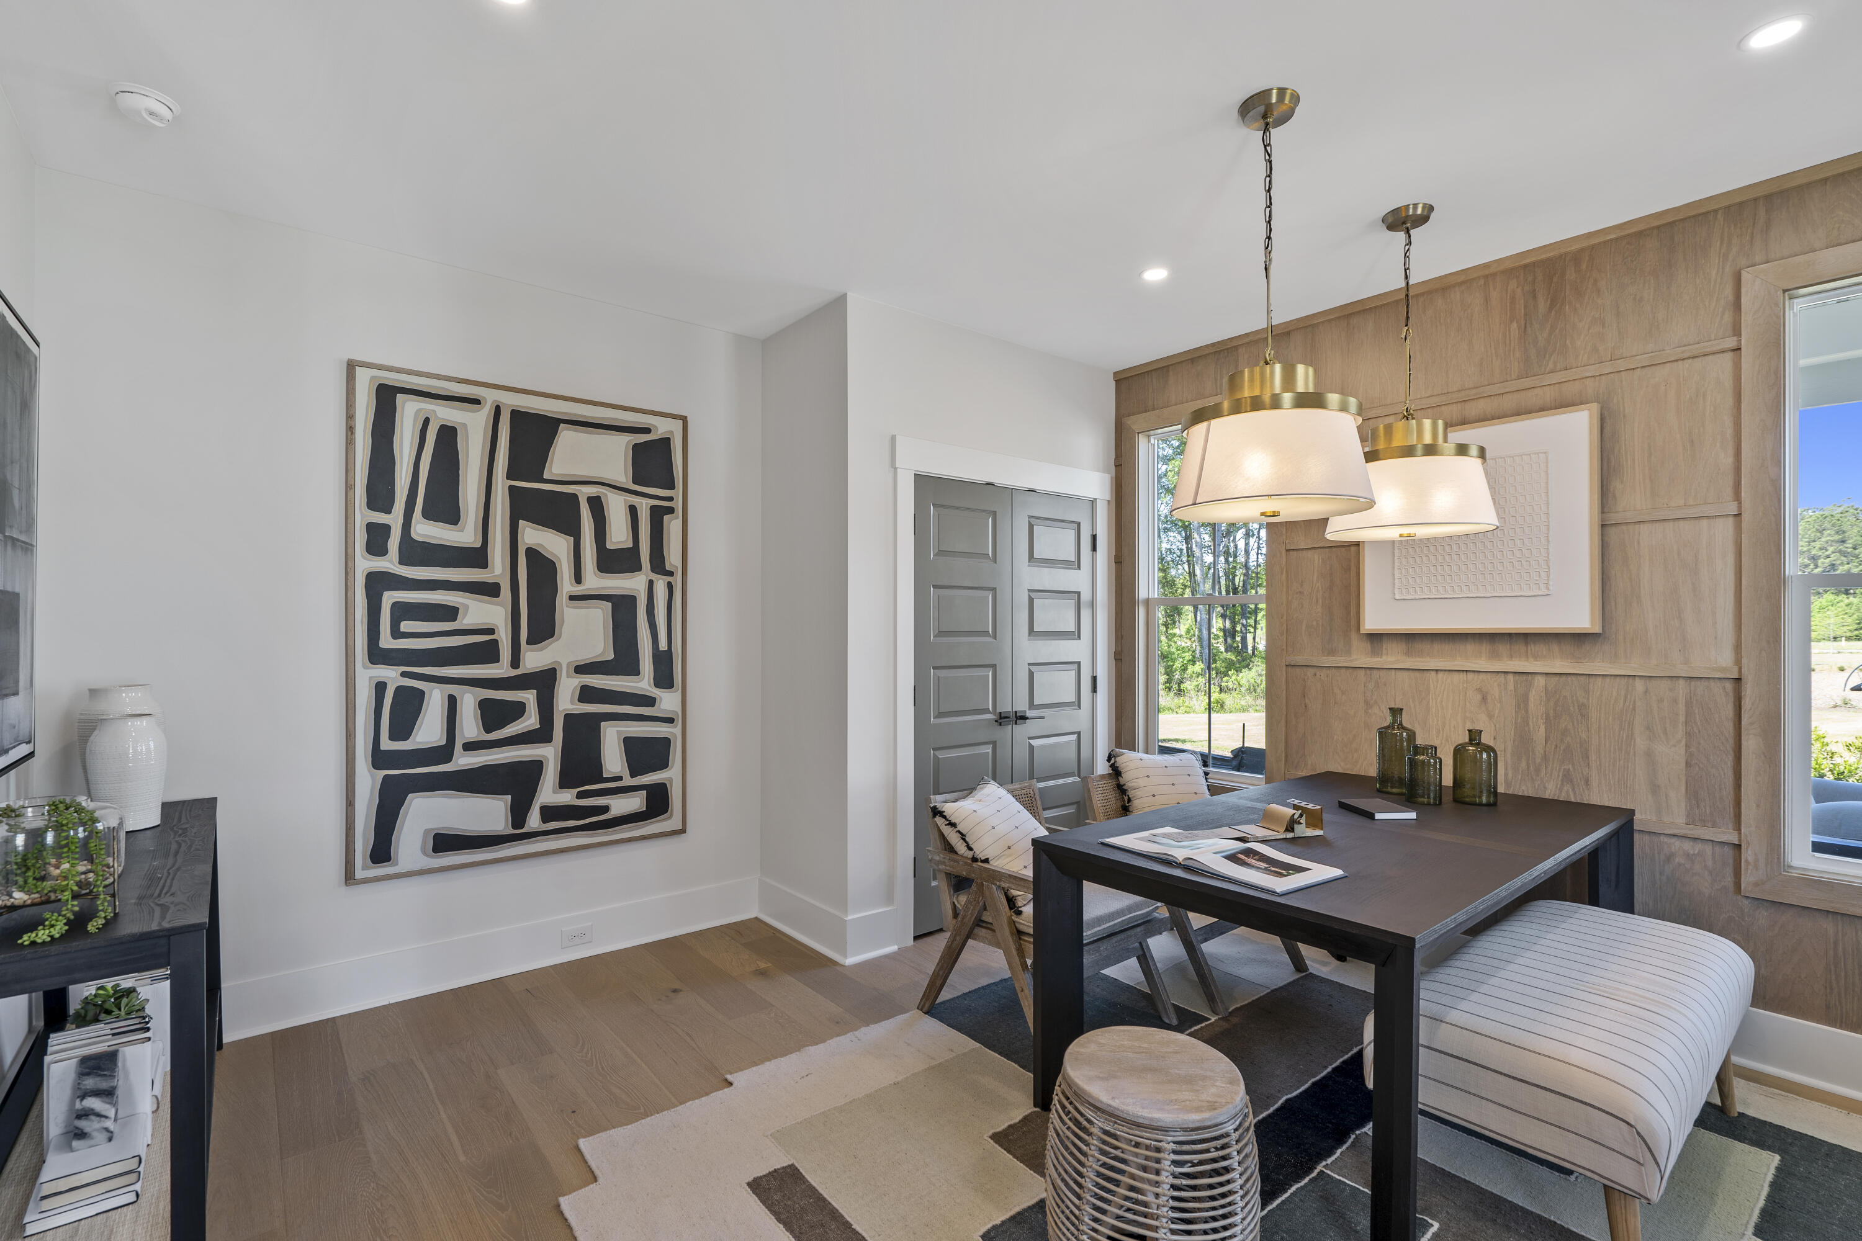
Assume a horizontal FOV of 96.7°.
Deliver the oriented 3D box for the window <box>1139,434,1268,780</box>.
[{"bbox_3d":[1.357,-0.116,4.106,0.100,1.765,0.717,0,-1,-39],"label":"window"}]

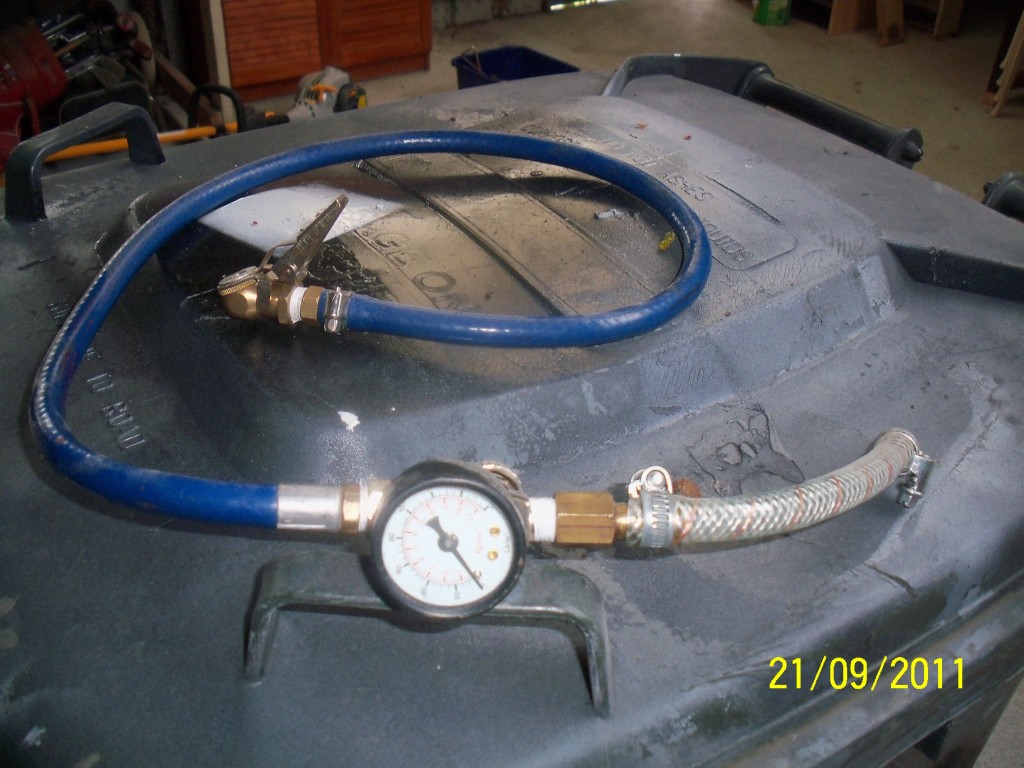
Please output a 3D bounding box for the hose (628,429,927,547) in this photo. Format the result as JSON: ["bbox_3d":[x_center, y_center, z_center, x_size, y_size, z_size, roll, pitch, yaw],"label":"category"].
[{"bbox_3d":[0.099,0.037,0.389,0.149,0.034,0.033,-19,38,-31],"label":"hose"}]

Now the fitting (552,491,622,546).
[{"bbox_3d":[0.023,0.043,0.358,0.020,0.018,0.018,2,32,-2],"label":"fitting"}]

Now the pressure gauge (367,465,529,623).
[{"bbox_3d":[-0.019,0.044,0.336,0.043,0.043,0.030,3,9,-3],"label":"pressure gauge"}]

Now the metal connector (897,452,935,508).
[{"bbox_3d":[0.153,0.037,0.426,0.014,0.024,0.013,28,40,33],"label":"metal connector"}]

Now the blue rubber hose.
[{"bbox_3d":[-0.069,-0.058,0.532,0.262,0.042,0.370,26,39,31],"label":"blue rubber hose"}]

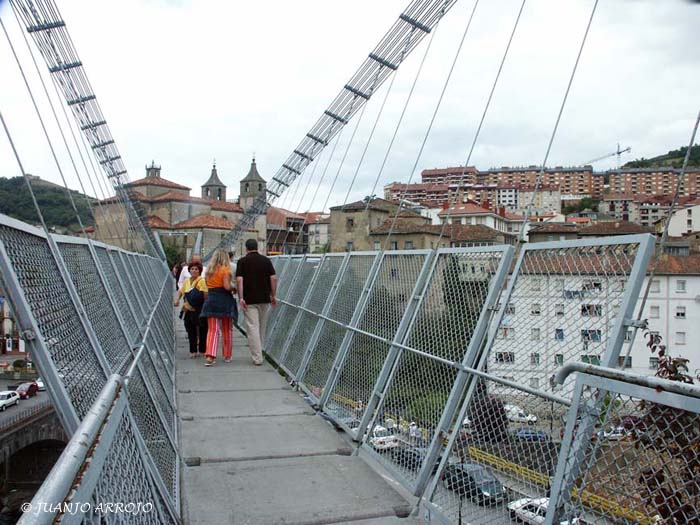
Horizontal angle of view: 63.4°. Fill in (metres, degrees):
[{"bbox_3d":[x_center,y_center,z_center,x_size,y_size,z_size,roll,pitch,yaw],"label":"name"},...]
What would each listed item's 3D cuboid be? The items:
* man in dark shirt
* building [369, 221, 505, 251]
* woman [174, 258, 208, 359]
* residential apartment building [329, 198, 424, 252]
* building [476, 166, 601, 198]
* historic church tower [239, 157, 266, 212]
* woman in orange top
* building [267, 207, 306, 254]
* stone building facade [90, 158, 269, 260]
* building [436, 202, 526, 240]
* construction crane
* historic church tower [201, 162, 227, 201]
[{"bbox_3d":[-1.320,0.555,7.950,0.580,1.769,0.420,1,0,-16],"label":"man in dark shirt"},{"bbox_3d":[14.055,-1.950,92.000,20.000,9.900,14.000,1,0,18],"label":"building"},{"bbox_3d":[-2.456,0.742,8.800,0.520,1.500,0.380,1,0,-14],"label":"woman"},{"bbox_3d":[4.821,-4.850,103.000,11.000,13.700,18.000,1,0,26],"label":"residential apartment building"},{"bbox_3d":[124.845,-53.250,375.000,79.000,20.500,15.000,1,0,12],"label":"building"},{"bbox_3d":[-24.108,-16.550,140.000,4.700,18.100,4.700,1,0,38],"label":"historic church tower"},{"bbox_3d":[-1.860,0.625,7.950,0.470,1.629,0.420,1,0,-13],"label":"woman in orange top"},{"bbox_3d":[-15.477,-6.000,138.000,9.500,14.000,12.000,1,0,-3],"label":"building"},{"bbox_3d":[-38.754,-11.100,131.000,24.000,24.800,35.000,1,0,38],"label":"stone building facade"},{"bbox_3d":[31.358,-7.850,134.000,16.000,12.700,16.000,1,0,25],"label":"building"},{"bbox_3d":[197.064,-74.000,435.000,4.000,32.000,66.000,1,0,-5],"label":"construction crane"},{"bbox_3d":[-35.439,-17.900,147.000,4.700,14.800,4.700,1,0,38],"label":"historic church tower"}]

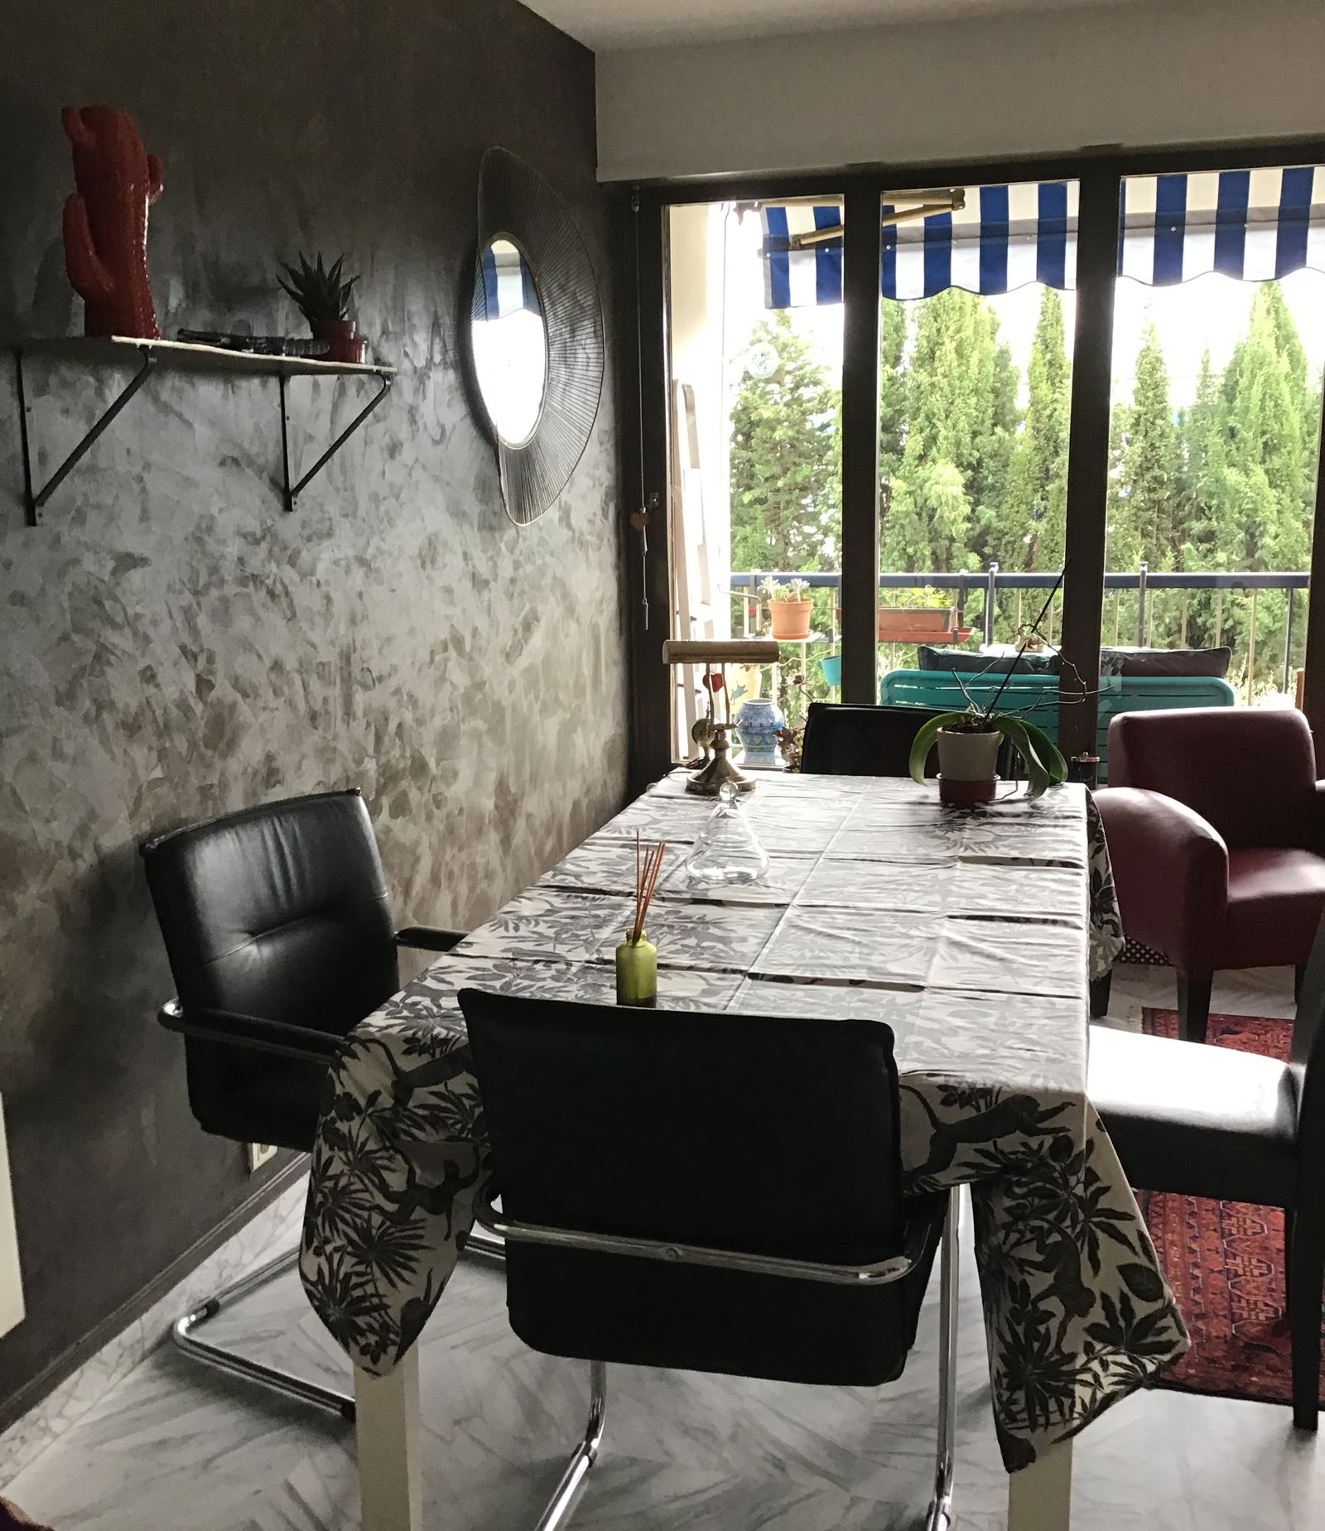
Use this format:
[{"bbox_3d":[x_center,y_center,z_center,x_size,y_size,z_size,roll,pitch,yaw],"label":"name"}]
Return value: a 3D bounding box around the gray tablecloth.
[{"bbox_3d":[0.256,0.405,2.620,1.040,0.460,1.700,2,12,15],"label":"gray tablecloth"}]

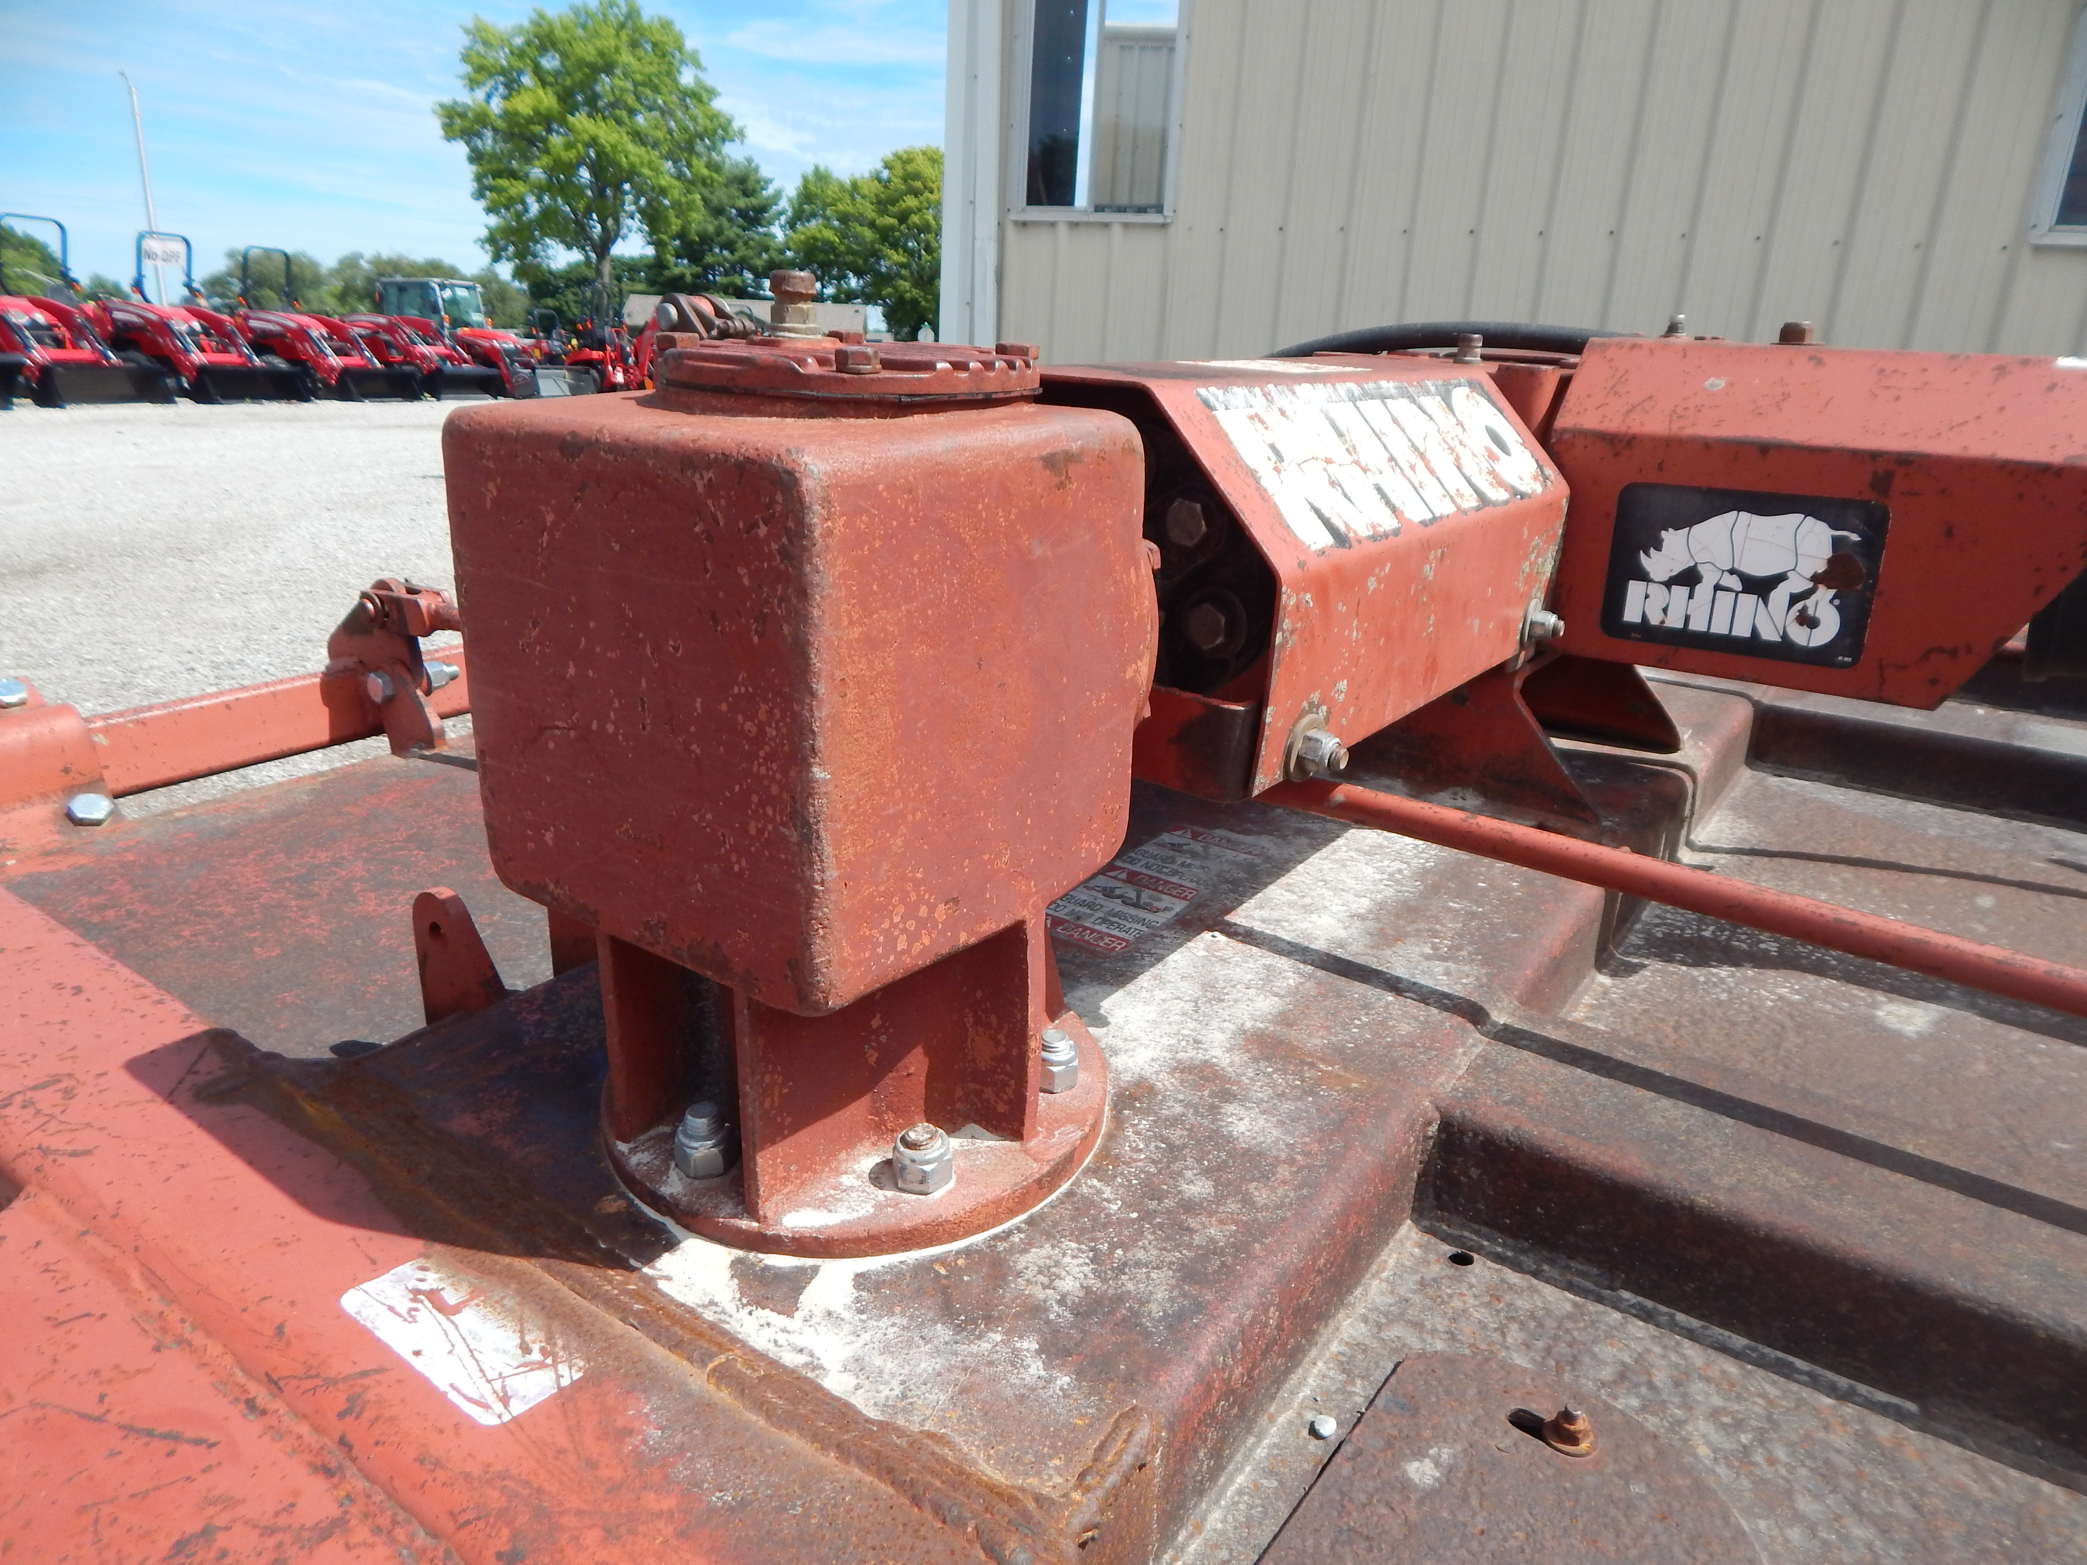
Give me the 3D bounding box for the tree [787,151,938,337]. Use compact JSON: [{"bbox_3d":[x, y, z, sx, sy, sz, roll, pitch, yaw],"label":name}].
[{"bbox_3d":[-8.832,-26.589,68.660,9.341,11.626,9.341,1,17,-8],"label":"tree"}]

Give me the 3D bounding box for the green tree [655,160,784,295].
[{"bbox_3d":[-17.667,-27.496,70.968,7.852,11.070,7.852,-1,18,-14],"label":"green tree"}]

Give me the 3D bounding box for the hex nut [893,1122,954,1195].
[{"bbox_3d":[-0.061,0.188,0.670,0.032,0.025,0.031,2,21,0],"label":"hex nut"}]

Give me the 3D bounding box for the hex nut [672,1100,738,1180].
[{"bbox_3d":[-0.174,0.180,0.678,0.032,0.029,0.031,2,21,0],"label":"hex nut"}]

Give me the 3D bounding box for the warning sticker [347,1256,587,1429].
[{"bbox_3d":[-0.258,0.243,0.583,0.122,0.002,0.048,15,15,33],"label":"warning sticker"}]

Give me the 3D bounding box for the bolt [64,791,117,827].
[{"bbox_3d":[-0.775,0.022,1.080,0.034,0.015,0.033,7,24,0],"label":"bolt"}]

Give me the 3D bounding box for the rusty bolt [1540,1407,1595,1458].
[{"bbox_3d":[0.250,0.304,0.628,0.025,0.014,0.025,2,21,0],"label":"rusty bolt"}]

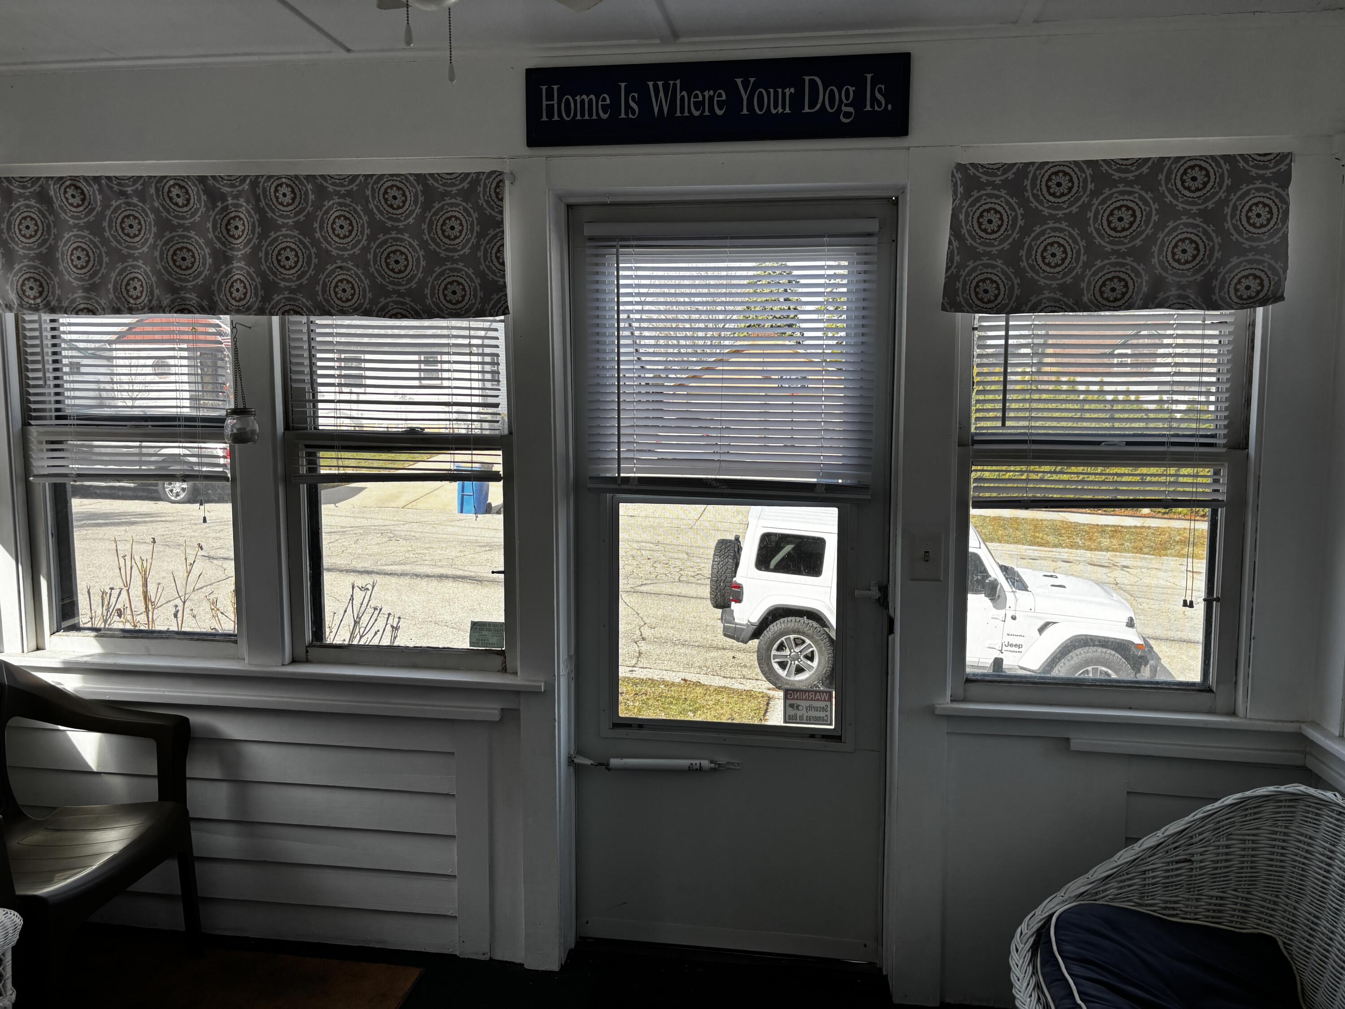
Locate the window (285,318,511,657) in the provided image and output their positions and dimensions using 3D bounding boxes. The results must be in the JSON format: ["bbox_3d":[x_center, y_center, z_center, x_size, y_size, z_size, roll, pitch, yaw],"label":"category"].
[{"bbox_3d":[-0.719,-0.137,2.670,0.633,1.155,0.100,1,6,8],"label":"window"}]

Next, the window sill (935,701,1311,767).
[{"bbox_3d":[1.053,0.544,2.417,0.833,0.108,0.085,1,6,8],"label":"window sill"}]

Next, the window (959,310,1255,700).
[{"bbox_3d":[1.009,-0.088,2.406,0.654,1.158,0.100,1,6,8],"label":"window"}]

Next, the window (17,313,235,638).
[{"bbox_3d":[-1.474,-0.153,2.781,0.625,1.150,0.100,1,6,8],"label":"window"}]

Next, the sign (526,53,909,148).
[{"bbox_3d":[0.097,-0.953,2.394,0.911,0.186,0.020,1,6,8],"label":"sign"}]

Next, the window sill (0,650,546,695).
[{"bbox_3d":[-1.101,0.450,2.742,1.577,0.028,0.100,1,6,8],"label":"window sill"}]

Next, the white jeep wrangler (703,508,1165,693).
[{"bbox_3d":[2.850,1.100,11.300,4.750,1.860,1.880,3,6,15],"label":"white jeep wrangler"}]

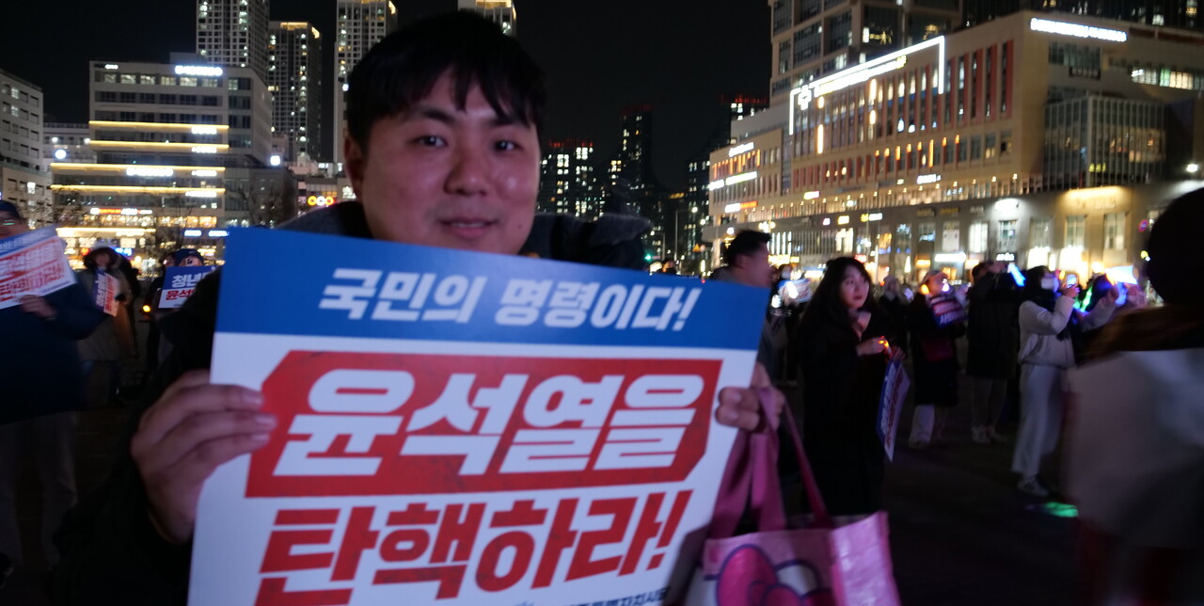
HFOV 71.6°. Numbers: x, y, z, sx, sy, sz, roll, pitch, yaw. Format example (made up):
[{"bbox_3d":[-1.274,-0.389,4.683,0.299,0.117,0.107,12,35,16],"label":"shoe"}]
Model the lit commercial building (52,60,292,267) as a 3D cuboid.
[{"bbox_3d":[-87.569,-25.862,178.562,48.000,46.000,22.000,1,1,-7],"label":"lit commercial building"}]

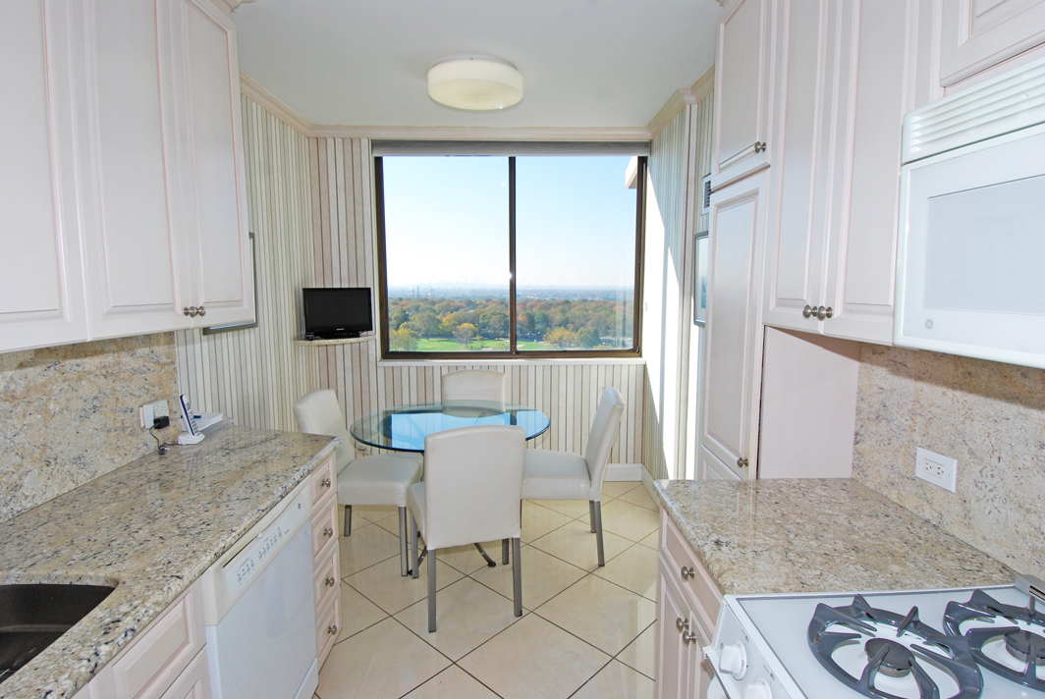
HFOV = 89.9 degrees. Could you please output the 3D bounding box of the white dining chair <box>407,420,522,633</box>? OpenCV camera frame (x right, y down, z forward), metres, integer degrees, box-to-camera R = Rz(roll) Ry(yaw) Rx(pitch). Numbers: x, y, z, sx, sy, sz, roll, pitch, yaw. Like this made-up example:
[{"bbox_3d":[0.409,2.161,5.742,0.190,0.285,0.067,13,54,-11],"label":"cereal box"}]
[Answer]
[{"bbox_3d":[-0.257,0.747,2.482,0.495,0.939,0.570,-2,7,-15],"label":"white dining chair"}]

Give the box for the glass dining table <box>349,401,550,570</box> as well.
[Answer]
[{"bbox_3d":[-0.383,0.780,2.994,1.100,0.752,1.100,0,7,-1],"label":"glass dining table"}]

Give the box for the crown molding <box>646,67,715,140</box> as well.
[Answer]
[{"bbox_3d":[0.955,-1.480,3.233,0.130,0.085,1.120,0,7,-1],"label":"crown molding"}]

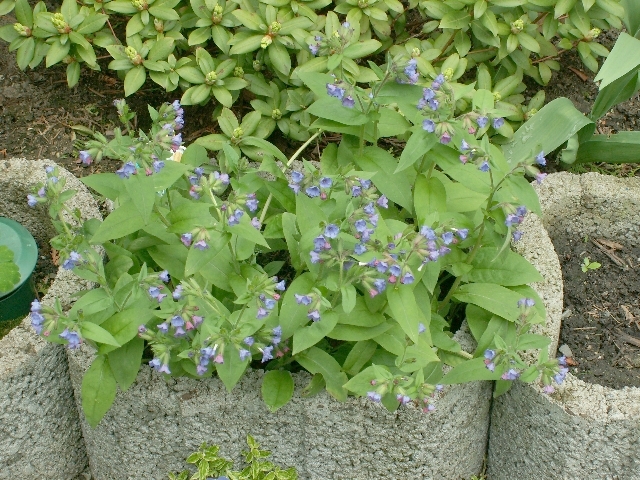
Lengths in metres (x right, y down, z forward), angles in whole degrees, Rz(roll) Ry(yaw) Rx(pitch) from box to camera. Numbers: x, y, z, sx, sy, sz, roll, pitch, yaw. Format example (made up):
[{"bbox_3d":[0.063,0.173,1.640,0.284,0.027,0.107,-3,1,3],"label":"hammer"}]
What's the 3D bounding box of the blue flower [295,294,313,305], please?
[{"bbox_3d":[-0.017,0.060,1.170,0.018,0.011,0.014,-3,29,-5],"label":"blue flower"}]

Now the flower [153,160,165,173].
[{"bbox_3d":[-0.171,-0.078,1.236,0.013,0.013,0.013,-13,29,-21],"label":"flower"}]

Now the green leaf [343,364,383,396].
[{"bbox_3d":[0.040,0.125,1.043,0.043,0.009,0.027,-10,47,-21],"label":"green leaf"}]

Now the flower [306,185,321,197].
[{"bbox_3d":[-0.007,-0.050,1.185,0.014,0.013,0.013,0,21,0],"label":"flower"}]

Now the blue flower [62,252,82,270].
[{"bbox_3d":[-0.245,0.021,1.154,0.017,0.015,0.016,23,42,32],"label":"blue flower"}]

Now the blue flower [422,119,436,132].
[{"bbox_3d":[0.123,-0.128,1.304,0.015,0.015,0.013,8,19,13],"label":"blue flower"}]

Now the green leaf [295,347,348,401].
[{"bbox_3d":[0.003,0.142,1.260,0.074,0.020,0.030,43,59,3],"label":"green leaf"}]

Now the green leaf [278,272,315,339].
[{"bbox_3d":[-0.025,0.069,1.220,0.038,0.066,0.025,3,22,8],"label":"green leaf"}]

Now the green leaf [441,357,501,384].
[{"bbox_3d":[0.158,0.137,1.220,0.064,0.012,0.030,-16,61,-6],"label":"green leaf"}]

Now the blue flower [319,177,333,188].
[{"bbox_3d":[0.006,-0.059,1.185,0.014,0.013,0.013,-3,6,-5],"label":"blue flower"}]

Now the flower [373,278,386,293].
[{"bbox_3d":[0.061,0.047,1.200,0.014,0.013,0.014,3,51,-3],"label":"flower"}]

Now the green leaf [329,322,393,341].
[{"bbox_3d":[0.044,0.097,1.270,0.070,0.012,0.030,-14,53,-7],"label":"green leaf"}]

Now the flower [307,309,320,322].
[{"bbox_3d":[-0.006,0.076,1.170,0.014,0.013,0.014,3,29,5],"label":"flower"}]

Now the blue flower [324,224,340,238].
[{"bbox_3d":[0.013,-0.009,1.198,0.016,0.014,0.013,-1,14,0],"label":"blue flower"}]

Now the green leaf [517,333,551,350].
[{"bbox_3d":[0.214,0.102,1.170,0.035,0.014,0.020,-4,29,-7],"label":"green leaf"}]

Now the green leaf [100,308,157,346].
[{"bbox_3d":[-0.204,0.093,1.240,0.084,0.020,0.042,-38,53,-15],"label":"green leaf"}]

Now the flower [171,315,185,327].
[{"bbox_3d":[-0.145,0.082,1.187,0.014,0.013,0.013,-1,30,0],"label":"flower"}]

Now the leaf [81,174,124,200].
[{"bbox_3d":[-0.244,-0.061,1.320,0.050,0.024,0.032,3,29,5],"label":"leaf"}]

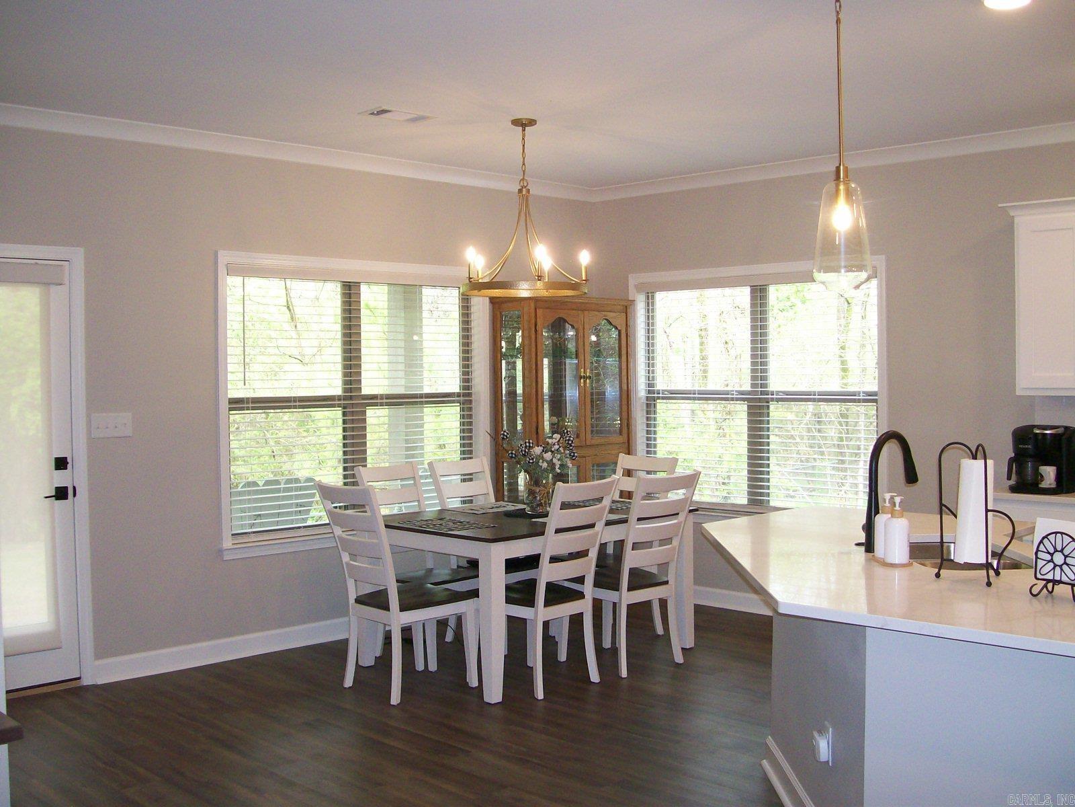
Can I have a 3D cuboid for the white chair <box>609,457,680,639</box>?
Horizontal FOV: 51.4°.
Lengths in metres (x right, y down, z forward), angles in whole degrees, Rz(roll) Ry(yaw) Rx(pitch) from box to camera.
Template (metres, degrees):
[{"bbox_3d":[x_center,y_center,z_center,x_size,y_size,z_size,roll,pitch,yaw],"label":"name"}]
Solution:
[{"bbox_3d":[0.446,0.814,6.327,0.475,1.005,0.610,2,3,43],"label":"white chair"}]

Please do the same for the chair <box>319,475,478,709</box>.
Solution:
[{"bbox_3d":[-0.653,0.851,5.234,0.610,1.005,0.475,-2,3,-45],"label":"chair"}]

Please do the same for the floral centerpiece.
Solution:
[{"bbox_3d":[0.007,0.353,5.847,0.320,0.438,0.340,-2,3,-45],"label":"floral centerpiece"}]

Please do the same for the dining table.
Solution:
[{"bbox_3d":[-0.020,0.958,5.911,1.520,0.760,0.990,-2,3,-44],"label":"dining table"}]

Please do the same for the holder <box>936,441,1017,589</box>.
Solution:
[{"bbox_3d":[1.237,0.304,3.150,0.210,0.395,0.180,0,2,12],"label":"holder"}]

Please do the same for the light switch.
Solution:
[{"bbox_3d":[-1.995,0.103,5.254,0.207,0.117,0.015,-2,3,-45],"label":"light switch"}]

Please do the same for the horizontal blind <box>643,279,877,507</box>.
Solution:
[{"bbox_3d":[1.318,-0.051,6.846,0.110,1.460,1.750,-2,3,-45],"label":"horizontal blind"}]

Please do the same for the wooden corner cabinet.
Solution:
[{"bbox_3d":[0.161,0.321,7.187,0.950,1.930,0.420,-2,3,-44],"label":"wooden corner cabinet"}]

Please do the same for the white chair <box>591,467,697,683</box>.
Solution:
[{"bbox_3d":[0.460,0.833,5.682,0.475,1.005,0.610,-2,3,-41],"label":"white chair"}]

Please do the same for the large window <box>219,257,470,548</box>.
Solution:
[{"bbox_3d":[-0.987,-0.027,6.365,1.750,1.490,0.100,-2,3,-44],"label":"large window"}]

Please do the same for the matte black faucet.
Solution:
[{"bbox_3d":[1.165,0.292,3.680,0.230,0.400,0.080,-2,3,-38],"label":"matte black faucet"}]

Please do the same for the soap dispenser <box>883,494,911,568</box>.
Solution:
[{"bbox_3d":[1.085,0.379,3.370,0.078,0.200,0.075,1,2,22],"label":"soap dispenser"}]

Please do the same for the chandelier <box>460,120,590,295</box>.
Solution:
[{"bbox_3d":[-0.069,-0.969,5.543,0.635,0.840,0.635,0,2,0],"label":"chandelier"}]

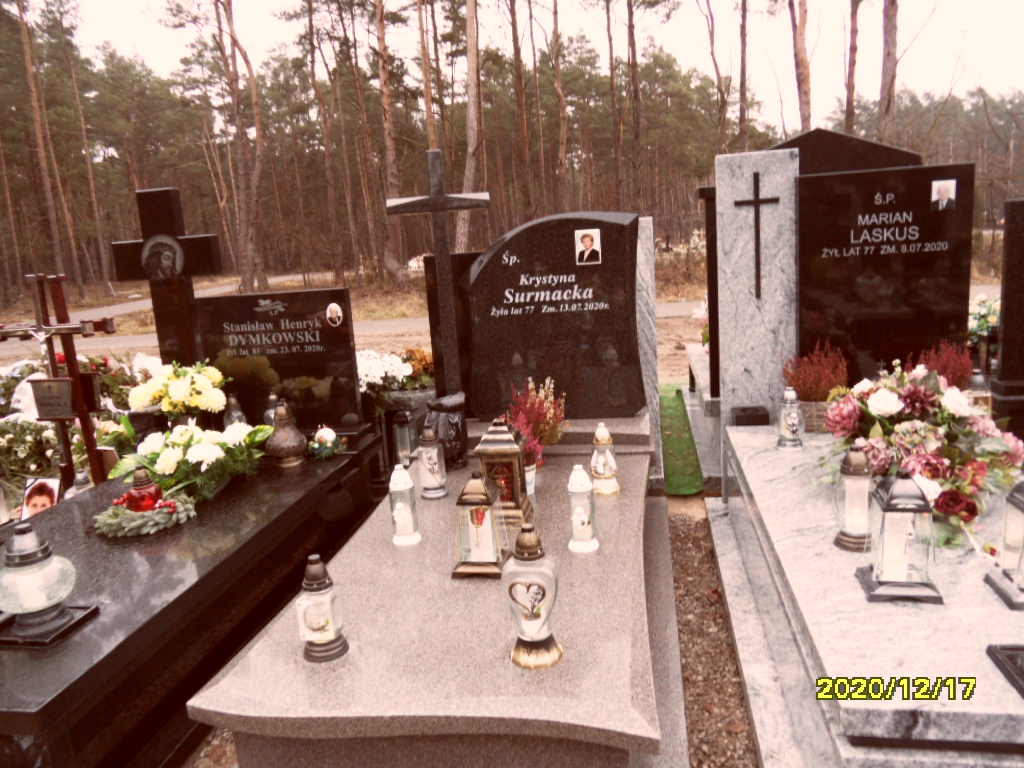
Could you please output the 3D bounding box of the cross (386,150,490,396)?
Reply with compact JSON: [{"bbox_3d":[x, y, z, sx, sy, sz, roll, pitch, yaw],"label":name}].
[{"bbox_3d":[-0.332,-0.459,3.551,0.497,1.345,0.085,-2,10,11],"label":"cross"}]

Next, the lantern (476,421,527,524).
[{"bbox_3d":[-0.034,0.305,2.555,0.165,0.372,0.165,-2,10,11],"label":"lantern"}]

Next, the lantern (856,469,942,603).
[{"bbox_3d":[0.890,0.337,1.642,0.158,0.286,0.150,-2,12,11],"label":"lantern"}]

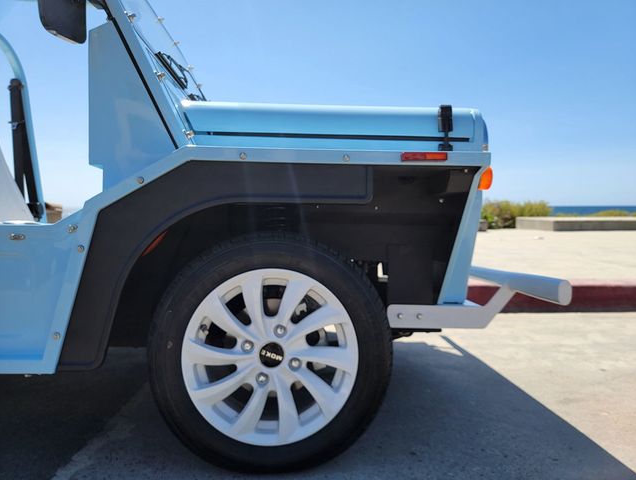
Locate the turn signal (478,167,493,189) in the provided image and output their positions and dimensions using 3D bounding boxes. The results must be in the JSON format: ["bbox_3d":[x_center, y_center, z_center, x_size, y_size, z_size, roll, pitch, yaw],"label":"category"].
[{"bbox_3d":[0.390,-0.143,1.035,0.035,0.057,0.060,0,4,-1],"label":"turn signal"}]

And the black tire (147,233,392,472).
[{"bbox_3d":[-0.108,0.253,1.053,0.557,0.555,0.170,0,4,-1],"label":"black tire"}]

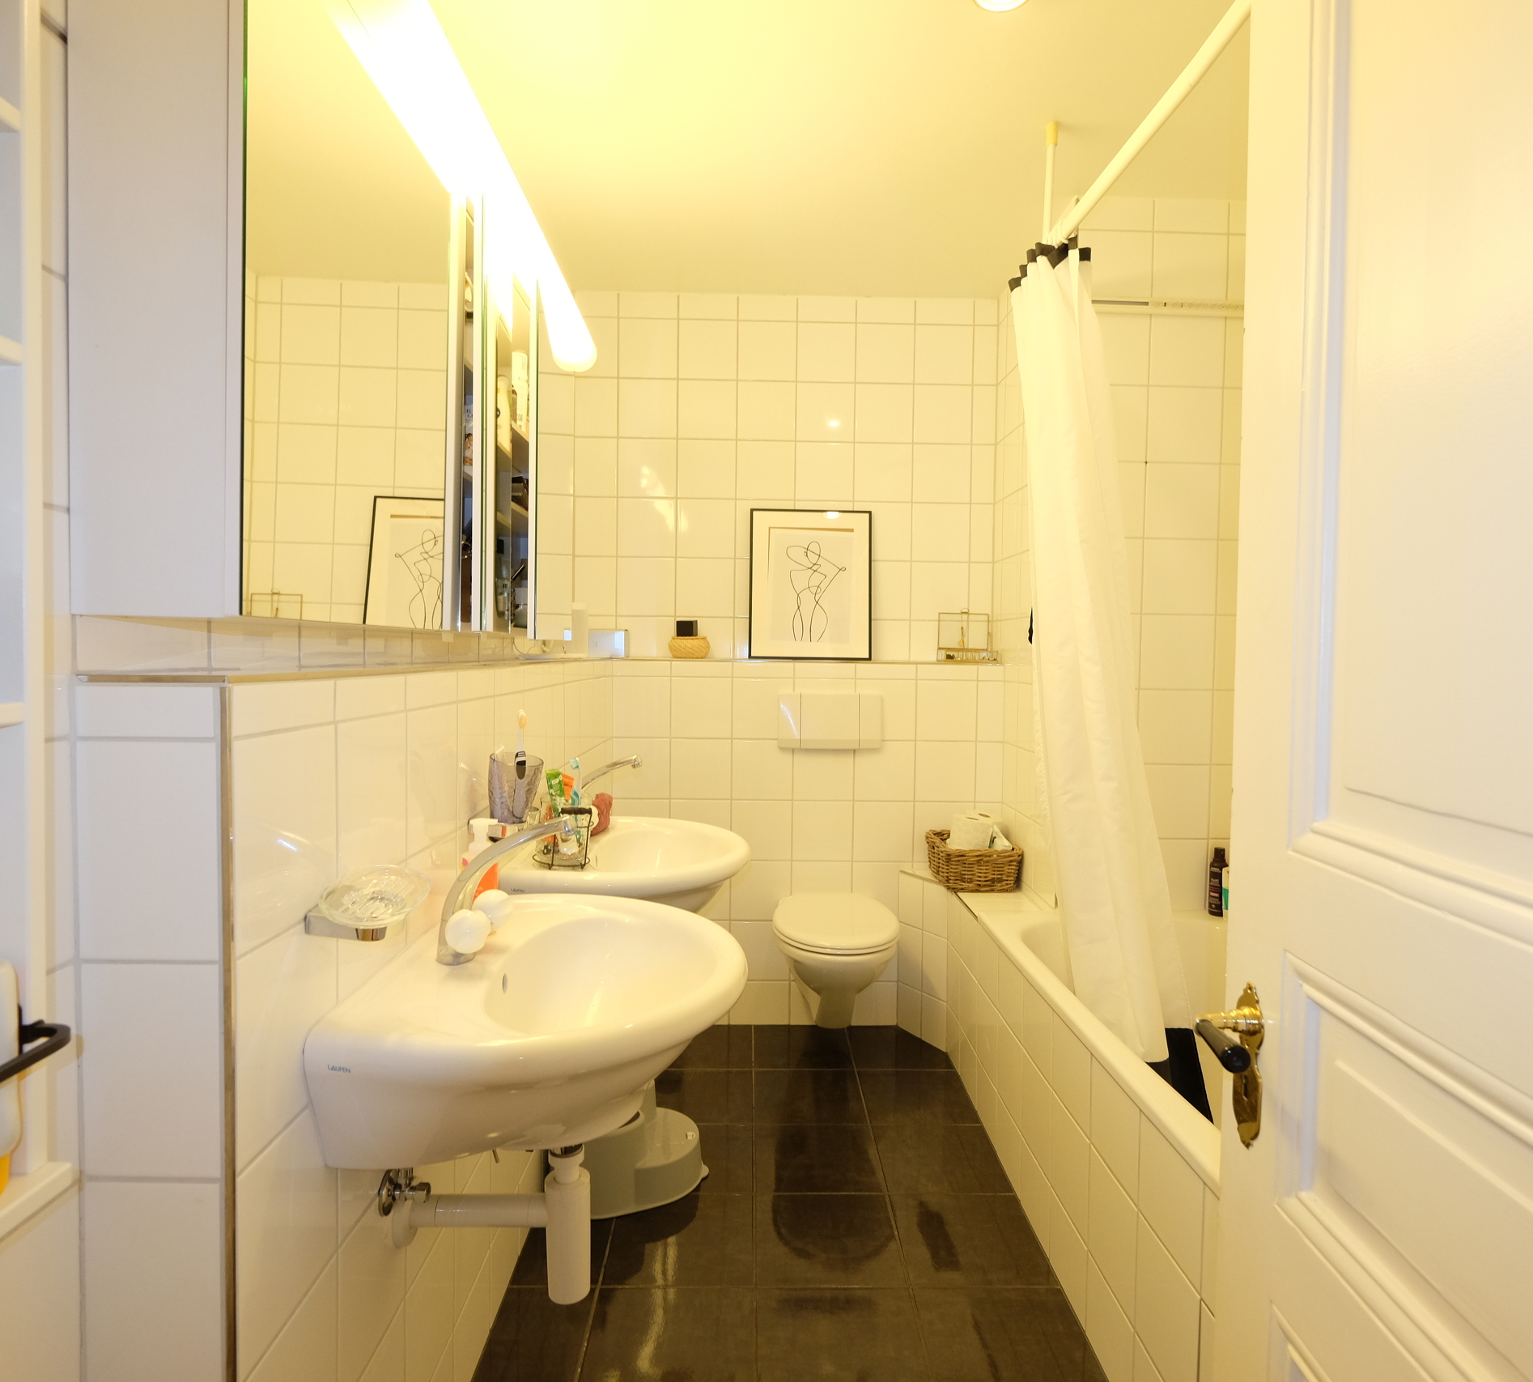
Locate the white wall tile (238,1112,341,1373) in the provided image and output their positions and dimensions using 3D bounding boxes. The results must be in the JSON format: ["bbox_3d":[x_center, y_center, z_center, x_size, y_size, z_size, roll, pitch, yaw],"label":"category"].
[{"bbox_3d":[-0.487,0.538,0.880,0.011,0.197,0.190,1,3,-1],"label":"white wall tile"}]

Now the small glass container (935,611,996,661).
[{"bbox_3d":[0.670,-0.178,2.863,0.173,0.175,0.110,1,2,-1],"label":"small glass container"}]

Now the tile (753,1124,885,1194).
[{"bbox_3d":[0.124,1.153,2.130,0.302,0.011,0.298,1,3,-1],"label":"tile"}]

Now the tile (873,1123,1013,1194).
[{"bbox_3d":[0.427,1.159,2.136,0.299,0.010,0.289,1,2,-1],"label":"tile"}]

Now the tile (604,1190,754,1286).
[{"bbox_3d":[-0.176,1.161,1.829,0.302,0.011,0.298,1,3,-1],"label":"tile"}]

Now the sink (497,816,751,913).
[{"bbox_3d":[-0.264,0.427,1.817,0.460,0.220,0.550,1,3,-1],"label":"sink"}]

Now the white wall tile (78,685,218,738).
[{"bbox_3d":[-0.547,0.017,0.767,0.121,0.048,0.011,1,3,-1],"label":"white wall tile"}]

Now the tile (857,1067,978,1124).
[{"bbox_3d":[0.422,1.147,2.429,0.299,0.010,0.289,1,2,-1],"label":"tile"}]

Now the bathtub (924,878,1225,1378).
[{"bbox_3d":[0.970,0.908,1.569,0.770,0.557,1.820,1,2,-1],"label":"bathtub"}]

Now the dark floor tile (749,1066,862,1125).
[{"bbox_3d":[0.120,1.140,2.425,0.302,0.011,0.298,1,3,-1],"label":"dark floor tile"}]

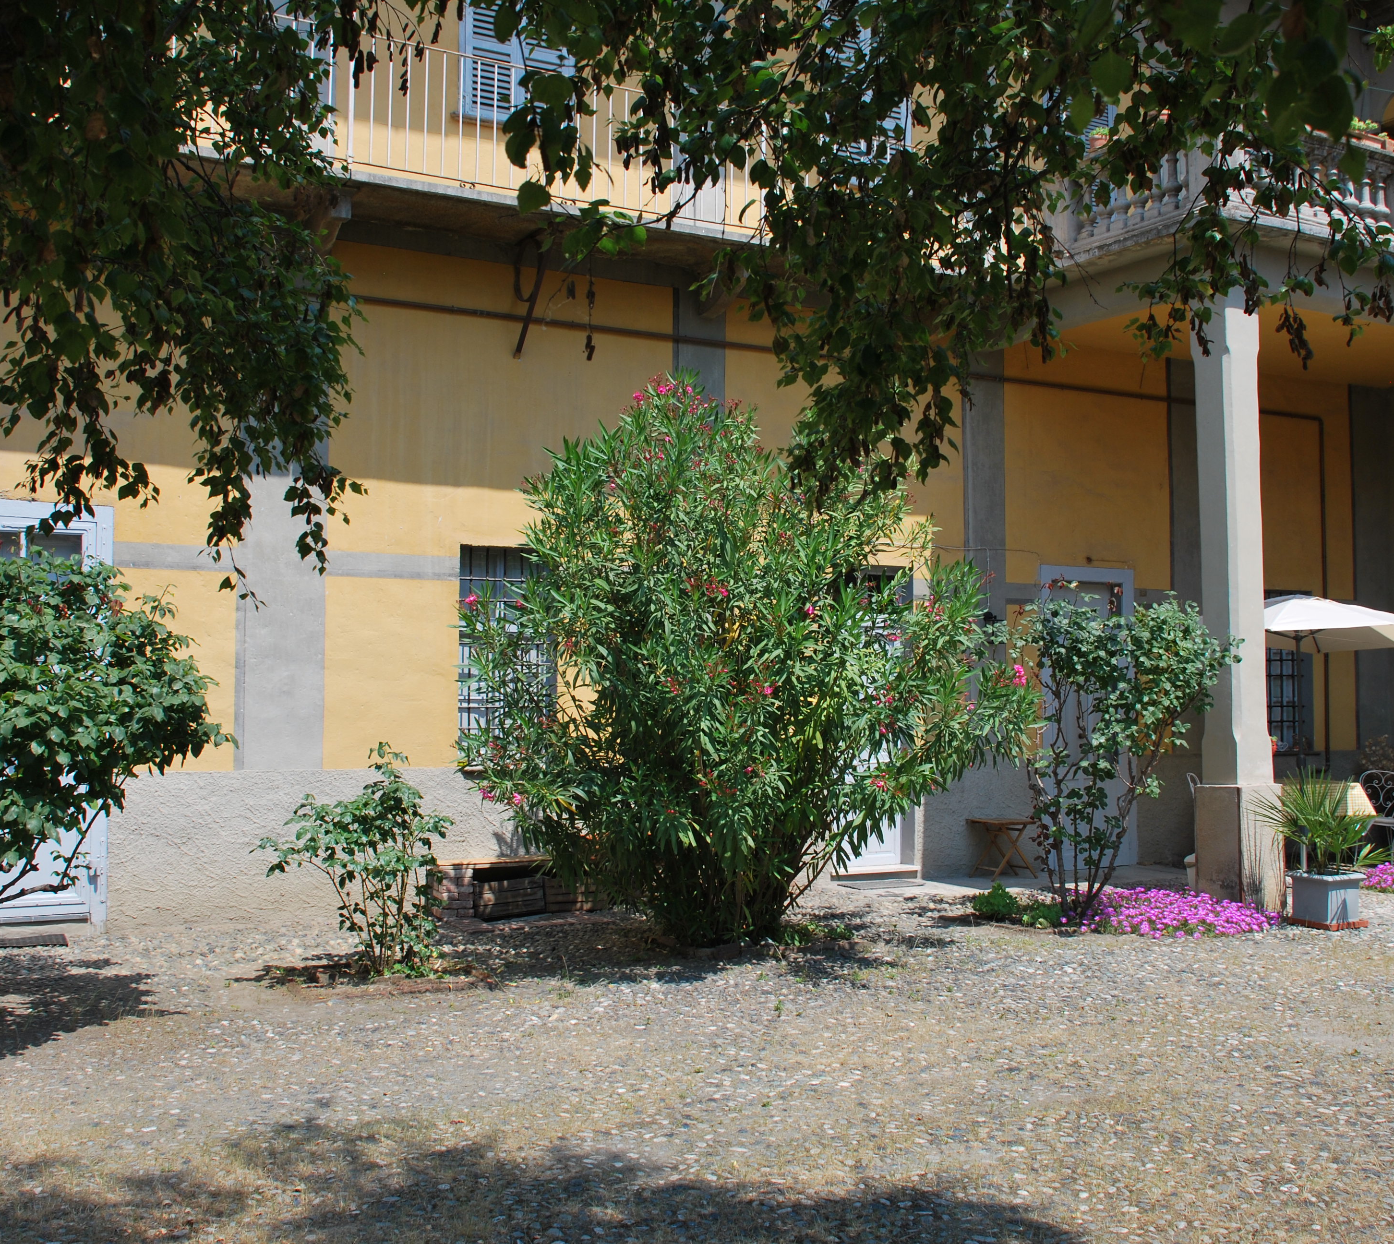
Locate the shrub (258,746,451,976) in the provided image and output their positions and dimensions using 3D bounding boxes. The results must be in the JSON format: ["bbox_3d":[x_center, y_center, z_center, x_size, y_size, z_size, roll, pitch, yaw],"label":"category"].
[{"bbox_3d":[-1.929,1.336,8.764,1.087,1.274,0.924,1,-3,-12],"label":"shrub"}]

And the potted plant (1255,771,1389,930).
[{"bbox_3d":[4.300,1.559,10.693,0.919,1.053,0.845,-1,-3,22],"label":"potted plant"}]

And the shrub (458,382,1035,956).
[{"bbox_3d":[0.346,0.201,10.189,3.797,3.702,3.228,0,-3,1],"label":"shrub"}]

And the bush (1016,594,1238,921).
[{"bbox_3d":[3.044,0.947,11.077,1.599,2.314,1.359,-1,-3,14],"label":"bush"}]

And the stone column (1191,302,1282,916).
[{"bbox_3d":[3.970,-0.111,11.446,0.456,4.469,0.456,2,-4,-28],"label":"stone column"}]

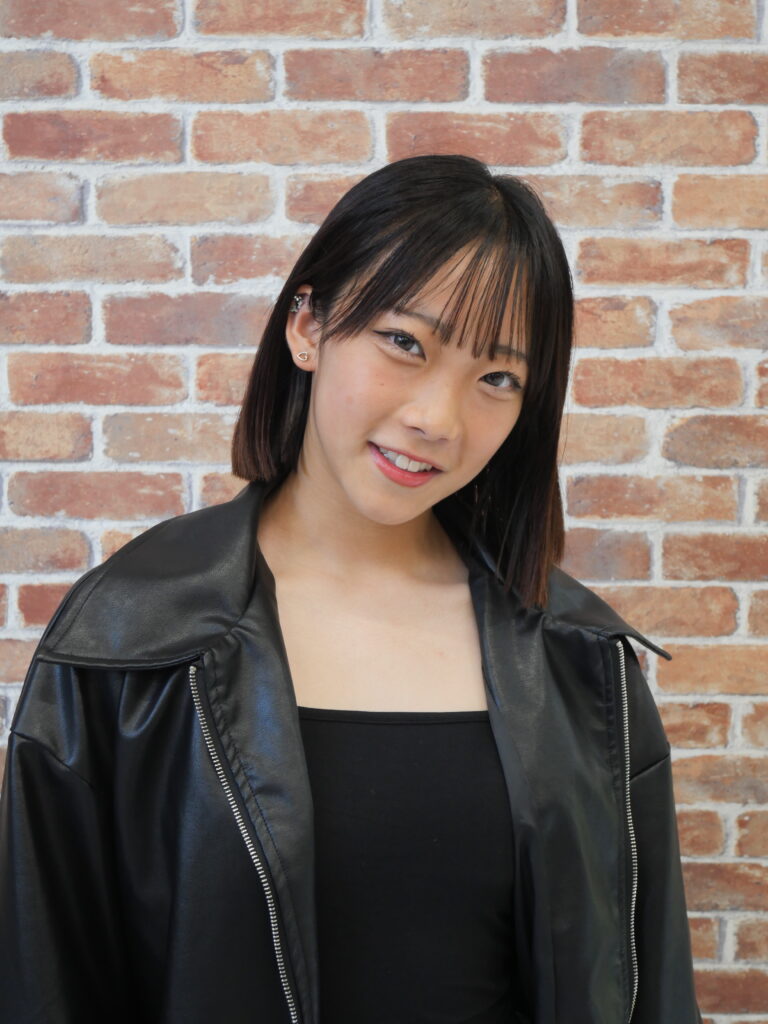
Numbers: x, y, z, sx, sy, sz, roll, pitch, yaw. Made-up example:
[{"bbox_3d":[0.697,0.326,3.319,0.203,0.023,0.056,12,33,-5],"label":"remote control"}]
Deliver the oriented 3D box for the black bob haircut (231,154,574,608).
[{"bbox_3d":[0.021,-0.095,0.800,0.220,0.272,0.215,15,5,-19],"label":"black bob haircut"}]

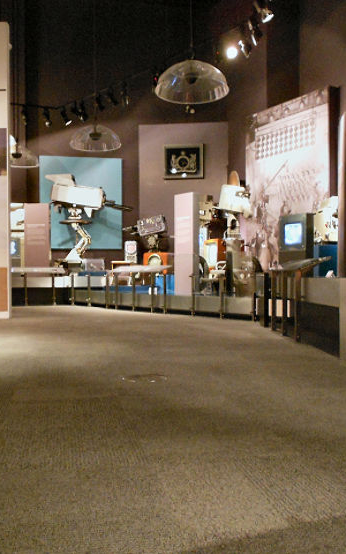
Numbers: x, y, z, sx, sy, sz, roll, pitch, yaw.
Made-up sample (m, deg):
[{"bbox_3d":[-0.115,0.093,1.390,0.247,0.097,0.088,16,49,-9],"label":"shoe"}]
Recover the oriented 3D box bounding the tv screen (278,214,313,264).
[{"bbox_3d":[1.210,-0.370,5.390,0.140,0.470,0.370,0,0,-34],"label":"tv screen"}]

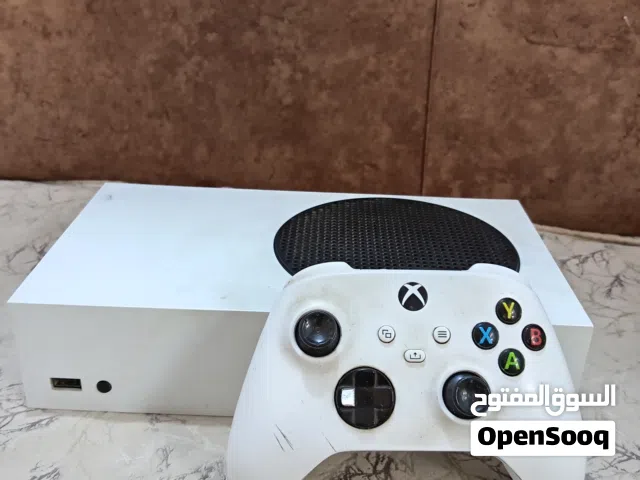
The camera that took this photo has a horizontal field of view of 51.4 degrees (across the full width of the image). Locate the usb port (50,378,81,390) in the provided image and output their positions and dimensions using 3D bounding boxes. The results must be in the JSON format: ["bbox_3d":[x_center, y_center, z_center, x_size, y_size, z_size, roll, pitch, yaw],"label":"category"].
[{"bbox_3d":[-0.127,0.071,0.337,0.015,0.007,0.006,2,27,0],"label":"usb port"}]

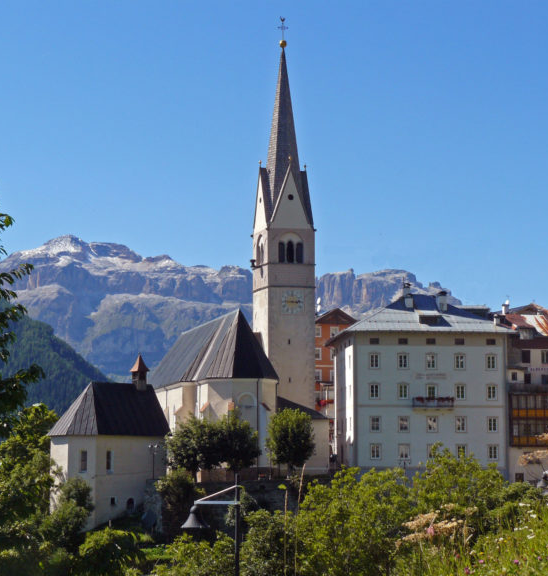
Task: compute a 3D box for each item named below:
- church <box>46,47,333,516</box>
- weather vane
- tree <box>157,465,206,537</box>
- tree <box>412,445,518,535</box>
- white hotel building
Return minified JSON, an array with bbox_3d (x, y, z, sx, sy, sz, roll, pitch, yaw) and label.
[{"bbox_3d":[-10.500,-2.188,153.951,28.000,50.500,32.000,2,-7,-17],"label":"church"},{"bbox_3d":[1.029,-27.791,158.652,1.050,3.150,0.700,2,-7,-17],"label":"weather vane"},{"bbox_3d":[-8.405,19.281,131.626,4.300,6.500,4.100,0,-7,0],"label":"tree"},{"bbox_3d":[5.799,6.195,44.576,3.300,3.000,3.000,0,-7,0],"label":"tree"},{"bbox_3d":[15.400,10.549,156.698,17.000,20.700,15.000,1,-7,-5],"label":"white hotel building"}]

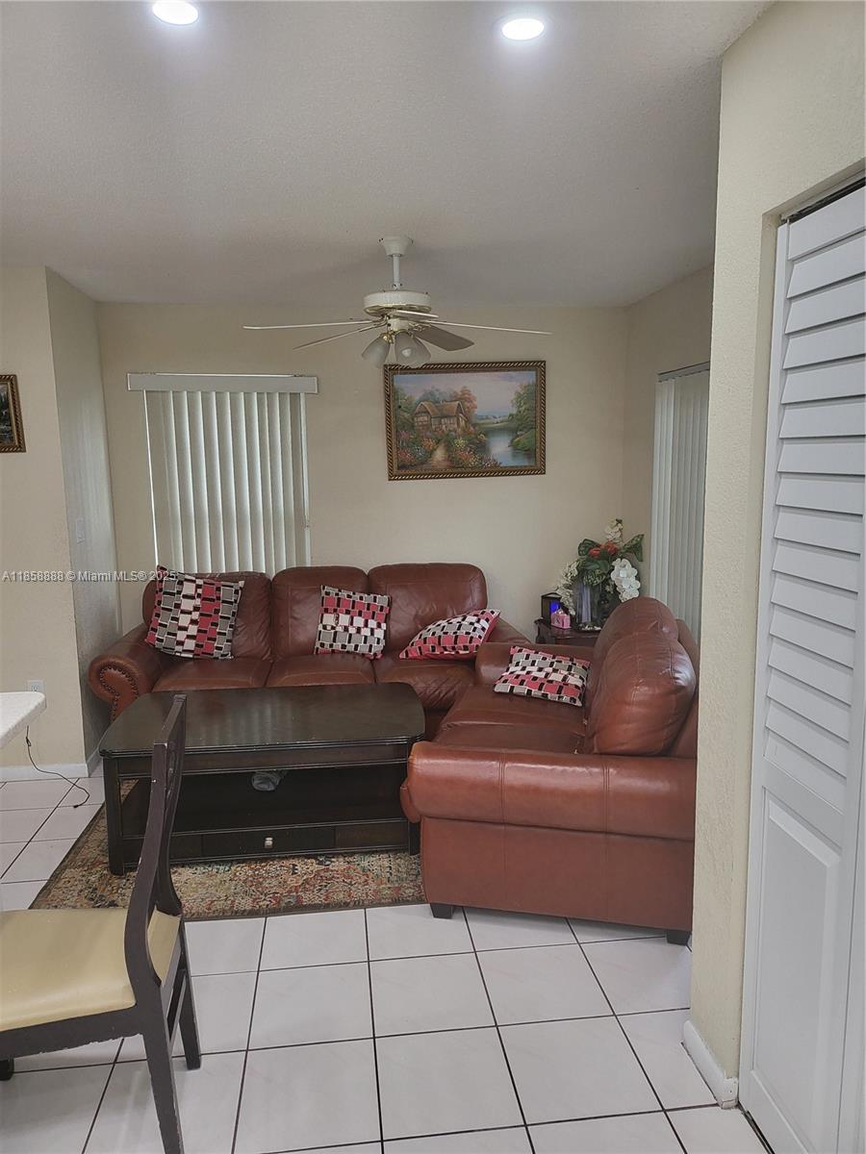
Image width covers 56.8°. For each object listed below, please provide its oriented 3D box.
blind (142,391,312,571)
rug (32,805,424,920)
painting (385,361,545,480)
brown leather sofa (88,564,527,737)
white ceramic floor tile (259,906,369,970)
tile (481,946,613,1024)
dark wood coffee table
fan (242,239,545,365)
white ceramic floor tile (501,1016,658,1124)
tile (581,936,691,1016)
[{"bbox_3d":[-1.167,-0.490,4.626,0.890,1.140,0.080,-2,8,-7],"label":"blind"},{"bbox_3d":[-0.401,1.041,3.552,2.150,0.012,1.580,-1,8,-6],"label":"rug"},{"bbox_3d":[0.200,-0.939,4.780,0.955,0.665,0.040,-3,8,-7],"label":"painting"},{"bbox_3d":[-0.617,0.454,4.382,2.180,0.950,0.950,-2,8,-7],"label":"brown leather sofa"},{"bbox_3d":[-0.389,1.188,2.643,0.332,0.010,0.332,-2,8,-7],"label":"white ceramic floor tile"},{"bbox_3d":[0.324,1.216,2.395,0.332,0.010,0.332,-2,8,-7],"label":"tile"},{"bbox_3d":[-0.660,0.813,3.417,1.235,0.487,0.780,-1,8,-6],"label":"dark wood coffee table"},{"bbox_3d":[-0.147,-1.118,3.285,1.270,0.520,1.270,-2,8,-7],"label":"fan"},{"bbox_3d":[0.365,1.258,2.052,0.331,0.010,0.331,-1,8,-7],"label":"white ceramic floor tile"},{"bbox_3d":[0.656,1.203,2.423,0.331,0.010,0.331,-1,8,-7],"label":"tile"}]

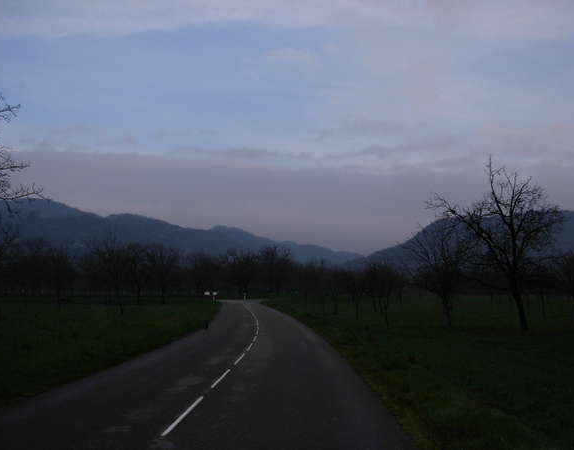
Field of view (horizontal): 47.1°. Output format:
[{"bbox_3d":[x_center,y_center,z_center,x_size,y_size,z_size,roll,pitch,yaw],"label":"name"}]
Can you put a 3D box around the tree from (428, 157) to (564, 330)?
[{"bbox_3d":[9.280,0.780,29.720,6.140,7.870,5.650,0,-6,0],"label":"tree"}]

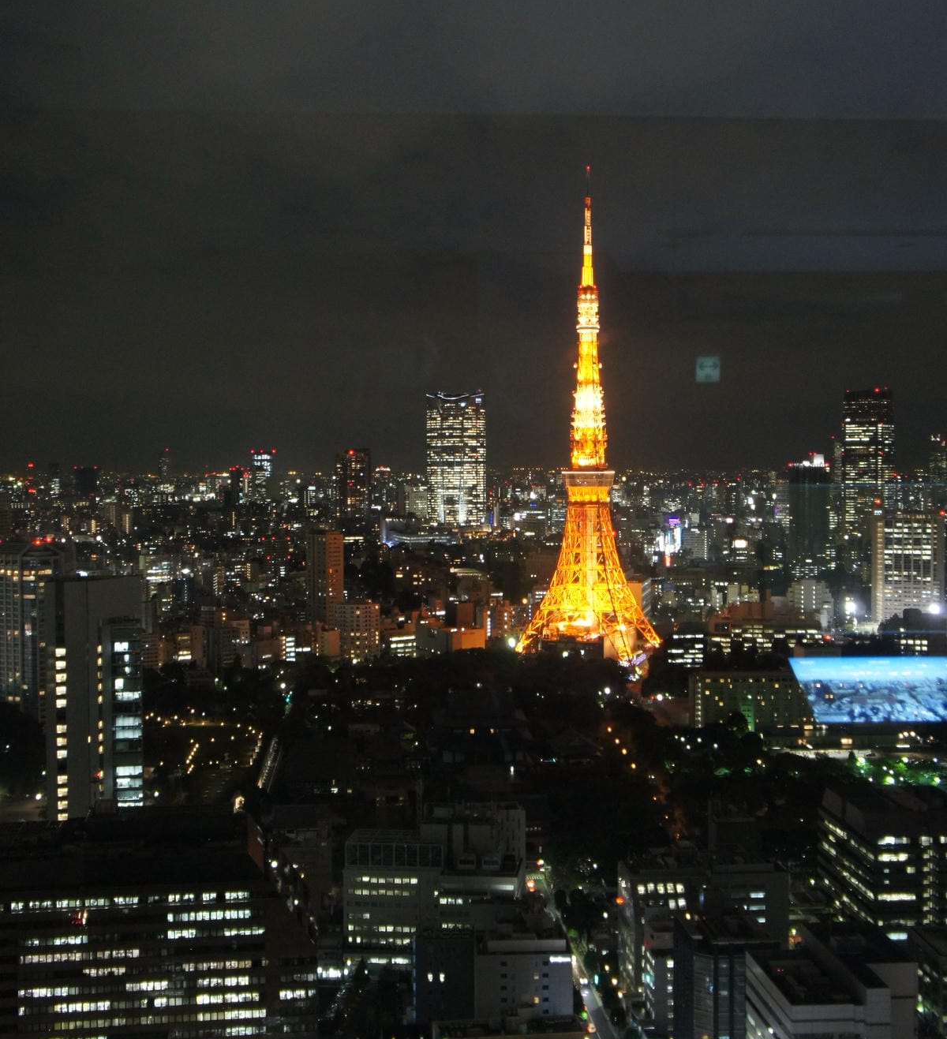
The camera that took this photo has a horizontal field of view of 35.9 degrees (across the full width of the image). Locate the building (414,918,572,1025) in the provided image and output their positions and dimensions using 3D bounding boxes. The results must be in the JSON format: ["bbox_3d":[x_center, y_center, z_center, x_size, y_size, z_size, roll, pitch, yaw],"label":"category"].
[{"bbox_3d":[5.030,125.000,403.390,42.000,26.000,21.000,0,2,-3],"label":"building"}]

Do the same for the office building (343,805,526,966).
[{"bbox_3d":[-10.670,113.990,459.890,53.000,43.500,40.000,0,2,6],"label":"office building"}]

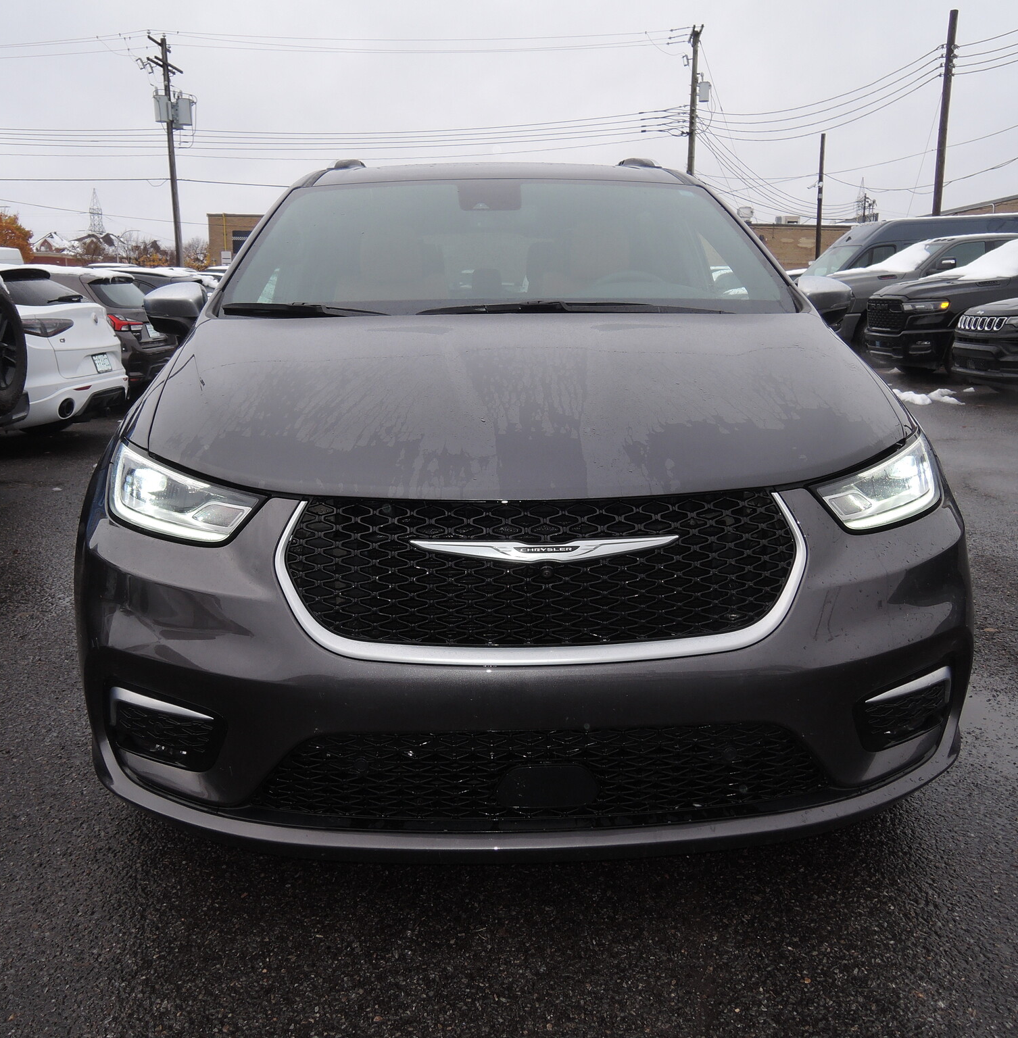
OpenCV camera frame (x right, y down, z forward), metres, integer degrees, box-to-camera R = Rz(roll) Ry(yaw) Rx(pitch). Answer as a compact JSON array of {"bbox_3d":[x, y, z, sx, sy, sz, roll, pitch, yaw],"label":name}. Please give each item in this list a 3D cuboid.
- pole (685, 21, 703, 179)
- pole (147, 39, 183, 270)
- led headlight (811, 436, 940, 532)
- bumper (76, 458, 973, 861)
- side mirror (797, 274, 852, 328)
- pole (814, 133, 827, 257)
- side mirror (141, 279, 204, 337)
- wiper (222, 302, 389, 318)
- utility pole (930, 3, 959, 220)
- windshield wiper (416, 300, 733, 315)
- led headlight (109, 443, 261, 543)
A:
[{"bbox_3d":[7.428,-13.863,39.403,0.320,11.680,0.320,0,13,0],"label":"pole"},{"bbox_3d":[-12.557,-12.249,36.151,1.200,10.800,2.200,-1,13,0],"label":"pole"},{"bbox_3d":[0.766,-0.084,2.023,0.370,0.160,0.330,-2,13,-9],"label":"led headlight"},{"bbox_3d":[0.055,0.242,1.855,1.950,0.660,0.600,-1,13,-2],"label":"bumper"},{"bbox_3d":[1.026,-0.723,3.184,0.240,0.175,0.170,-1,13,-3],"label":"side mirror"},{"bbox_3d":[12.650,-11.759,39.379,0.220,7.540,0.220,0,13,0],"label":"pole"},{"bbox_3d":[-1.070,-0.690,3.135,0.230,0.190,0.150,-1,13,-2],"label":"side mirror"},{"bbox_3d":[-0.602,-0.611,2.810,0.580,0.050,0.070,4,14,19],"label":"wiper"},{"bbox_3d":[13.399,-10.619,29.894,0.280,9.560,0.280,0,13,0],"label":"utility pole"},{"bbox_3d":[0.203,-0.583,2.662,0.870,0.060,0.140,-3,13,-9],"label":"windshield wiper"},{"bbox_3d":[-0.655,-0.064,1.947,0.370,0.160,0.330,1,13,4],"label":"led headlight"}]

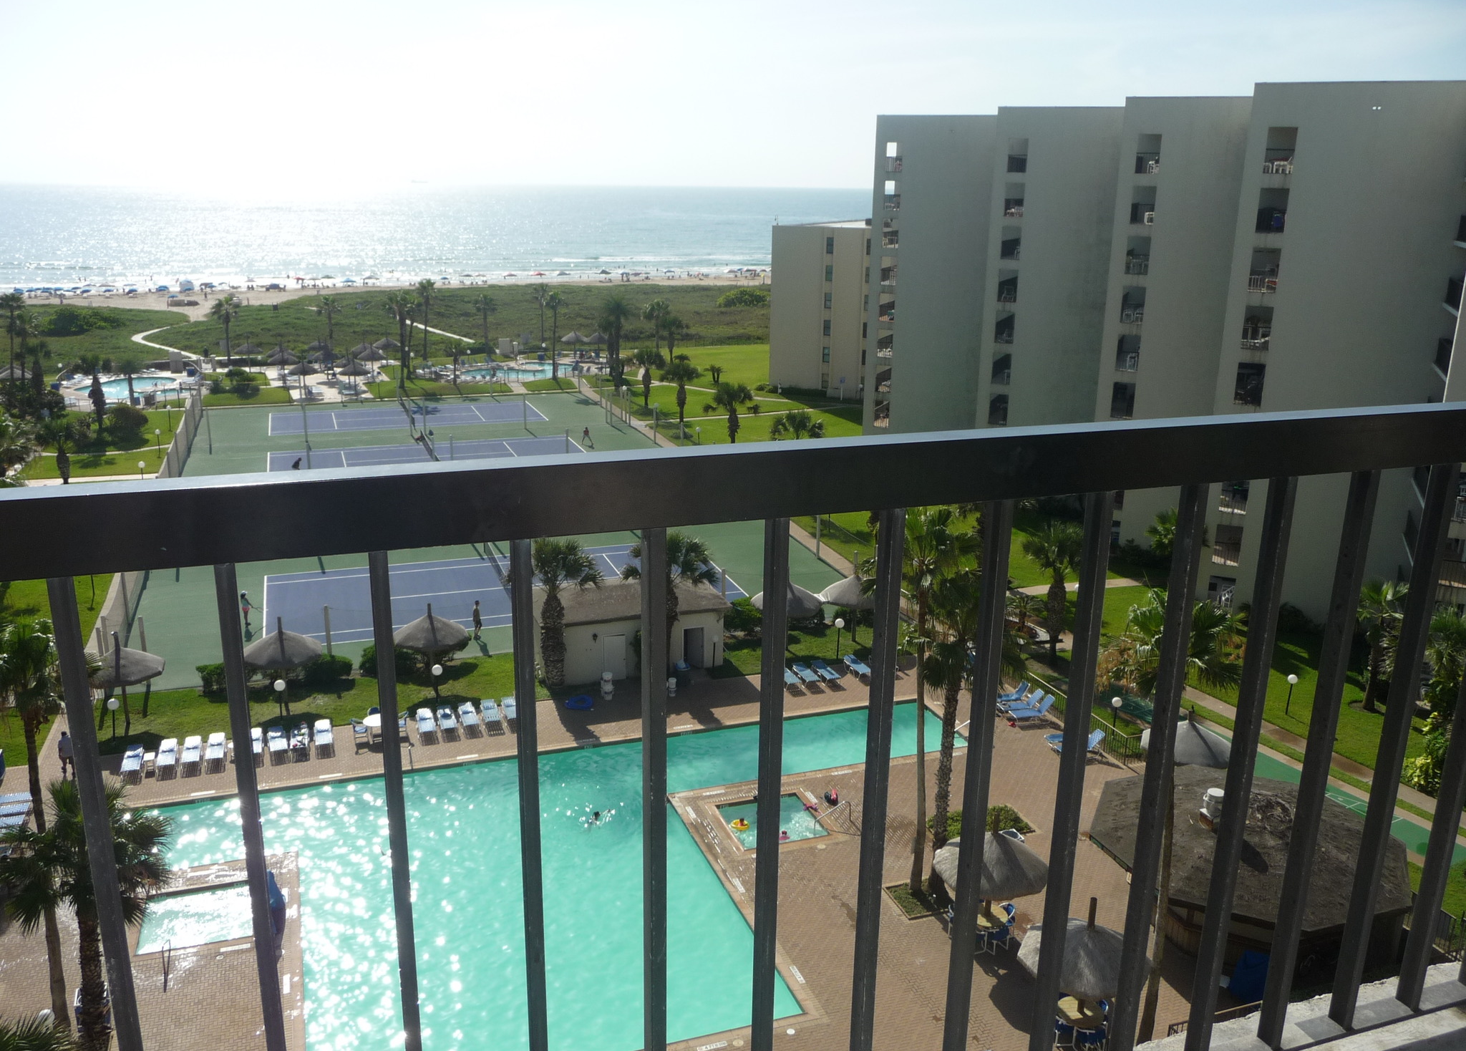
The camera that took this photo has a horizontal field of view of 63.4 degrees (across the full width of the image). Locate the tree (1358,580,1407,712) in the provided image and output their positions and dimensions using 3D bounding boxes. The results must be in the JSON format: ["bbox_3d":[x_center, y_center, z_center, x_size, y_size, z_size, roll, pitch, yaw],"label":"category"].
[{"bbox_3d":[26.239,4.902,48.388,2.900,5.650,2.900,1,16,0],"label":"tree"}]

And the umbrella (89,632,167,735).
[{"bbox_3d":[-23.179,6.059,45.332,3.400,4.290,3.400,-8,18,-28],"label":"umbrella"}]

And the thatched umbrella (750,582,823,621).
[{"bbox_3d":[2.461,3.808,54.502,3.300,3.970,3.300,1,16,0],"label":"thatched umbrella"}]

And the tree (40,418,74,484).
[{"bbox_3d":[-45.811,-4.857,80.859,2.900,5.270,2.900,1,16,0],"label":"tree"}]

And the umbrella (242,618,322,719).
[{"bbox_3d":[-17.828,5.644,47.126,3.200,4.120,3.200,1,16,0],"label":"umbrella"}]

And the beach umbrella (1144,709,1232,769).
[{"bbox_3d":[15.386,8.132,40.453,3.300,3.800,3.300,7,17,22],"label":"beach umbrella"}]

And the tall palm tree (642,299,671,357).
[{"bbox_3d":[-9.409,-24.657,147.063,3.500,6.840,3.500,1,16,0],"label":"tall palm tree"}]

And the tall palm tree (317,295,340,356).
[{"bbox_3d":[-48.089,-23.623,141.778,3.000,7.680,3.000,-5,17,-18],"label":"tall palm tree"}]

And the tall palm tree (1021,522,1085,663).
[{"bbox_3d":[14.304,2.933,53.301,3.000,6.690,3.000,5,17,15],"label":"tall palm tree"}]

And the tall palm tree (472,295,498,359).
[{"bbox_3d":[-29.610,-23.983,142.664,3.000,7.590,3.000,1,16,0],"label":"tall palm tree"}]

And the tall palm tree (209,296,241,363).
[{"bbox_3d":[-58.019,-22.496,136.442,3.500,8.250,3.500,-6,17,-22],"label":"tall palm tree"}]

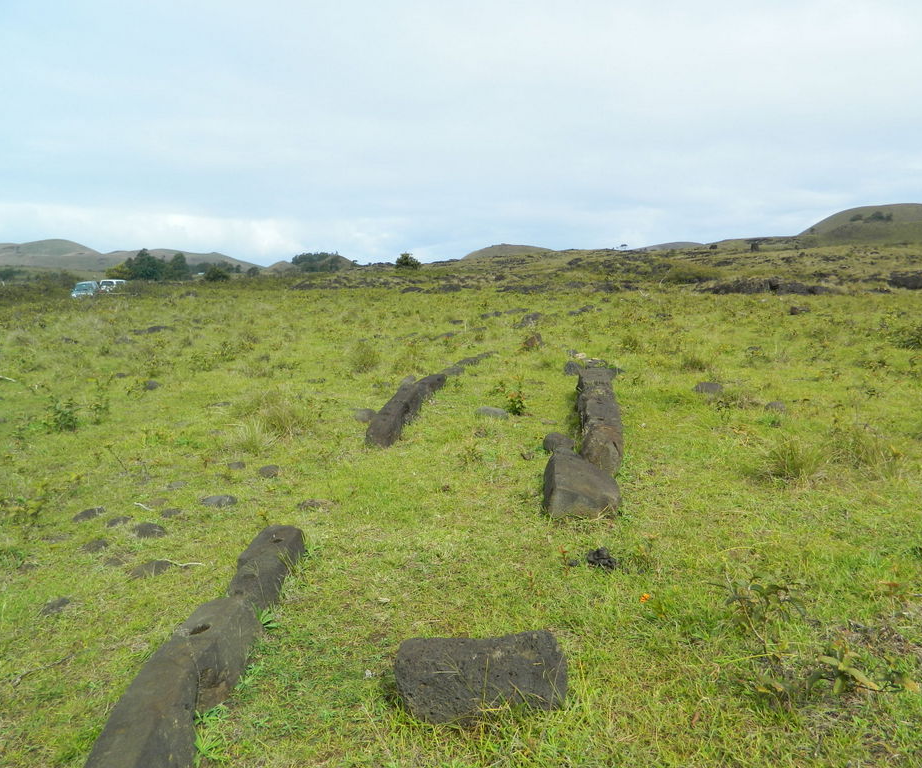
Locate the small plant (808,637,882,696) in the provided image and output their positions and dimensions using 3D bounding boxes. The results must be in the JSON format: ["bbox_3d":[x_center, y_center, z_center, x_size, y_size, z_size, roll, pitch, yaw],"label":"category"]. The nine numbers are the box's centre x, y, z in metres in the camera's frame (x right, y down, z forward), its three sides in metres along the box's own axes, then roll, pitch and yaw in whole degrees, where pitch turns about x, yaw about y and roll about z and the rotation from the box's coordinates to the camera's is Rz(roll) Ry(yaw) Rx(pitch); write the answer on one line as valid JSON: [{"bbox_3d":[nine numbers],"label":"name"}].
[{"bbox_3d":[1.364,1.005,2.630,0.260,0.150,0.230,5,10,27],"label":"small plant"}]

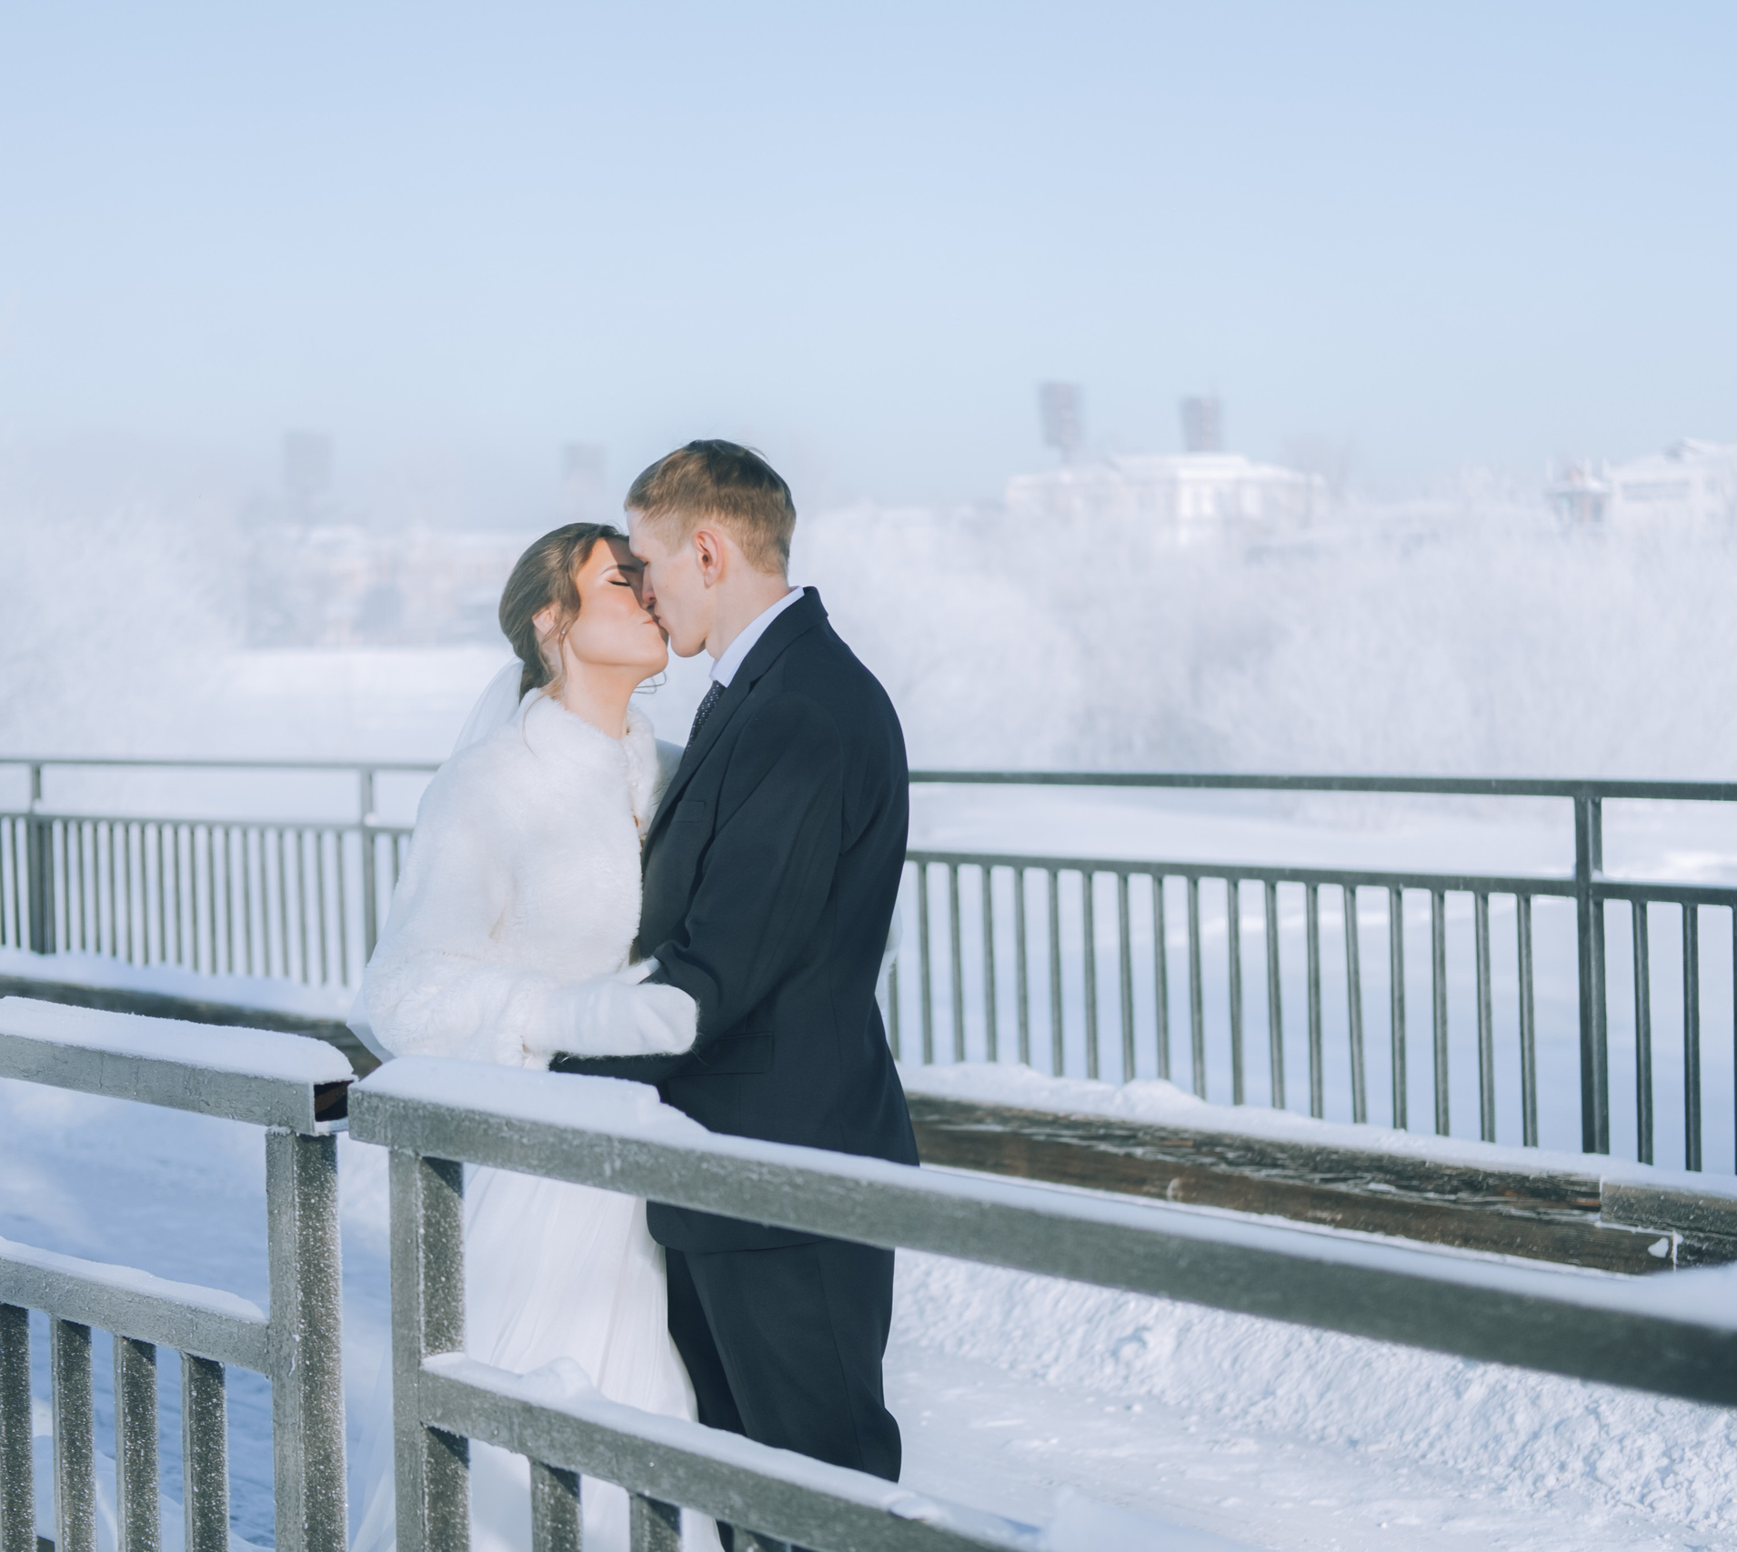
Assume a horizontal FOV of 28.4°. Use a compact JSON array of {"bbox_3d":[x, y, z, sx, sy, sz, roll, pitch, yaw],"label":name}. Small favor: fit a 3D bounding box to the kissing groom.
[{"bbox_3d":[-0.155,0.490,4.128,0.460,1.770,0.540,-2,2,-5],"label":"kissing groom"}]

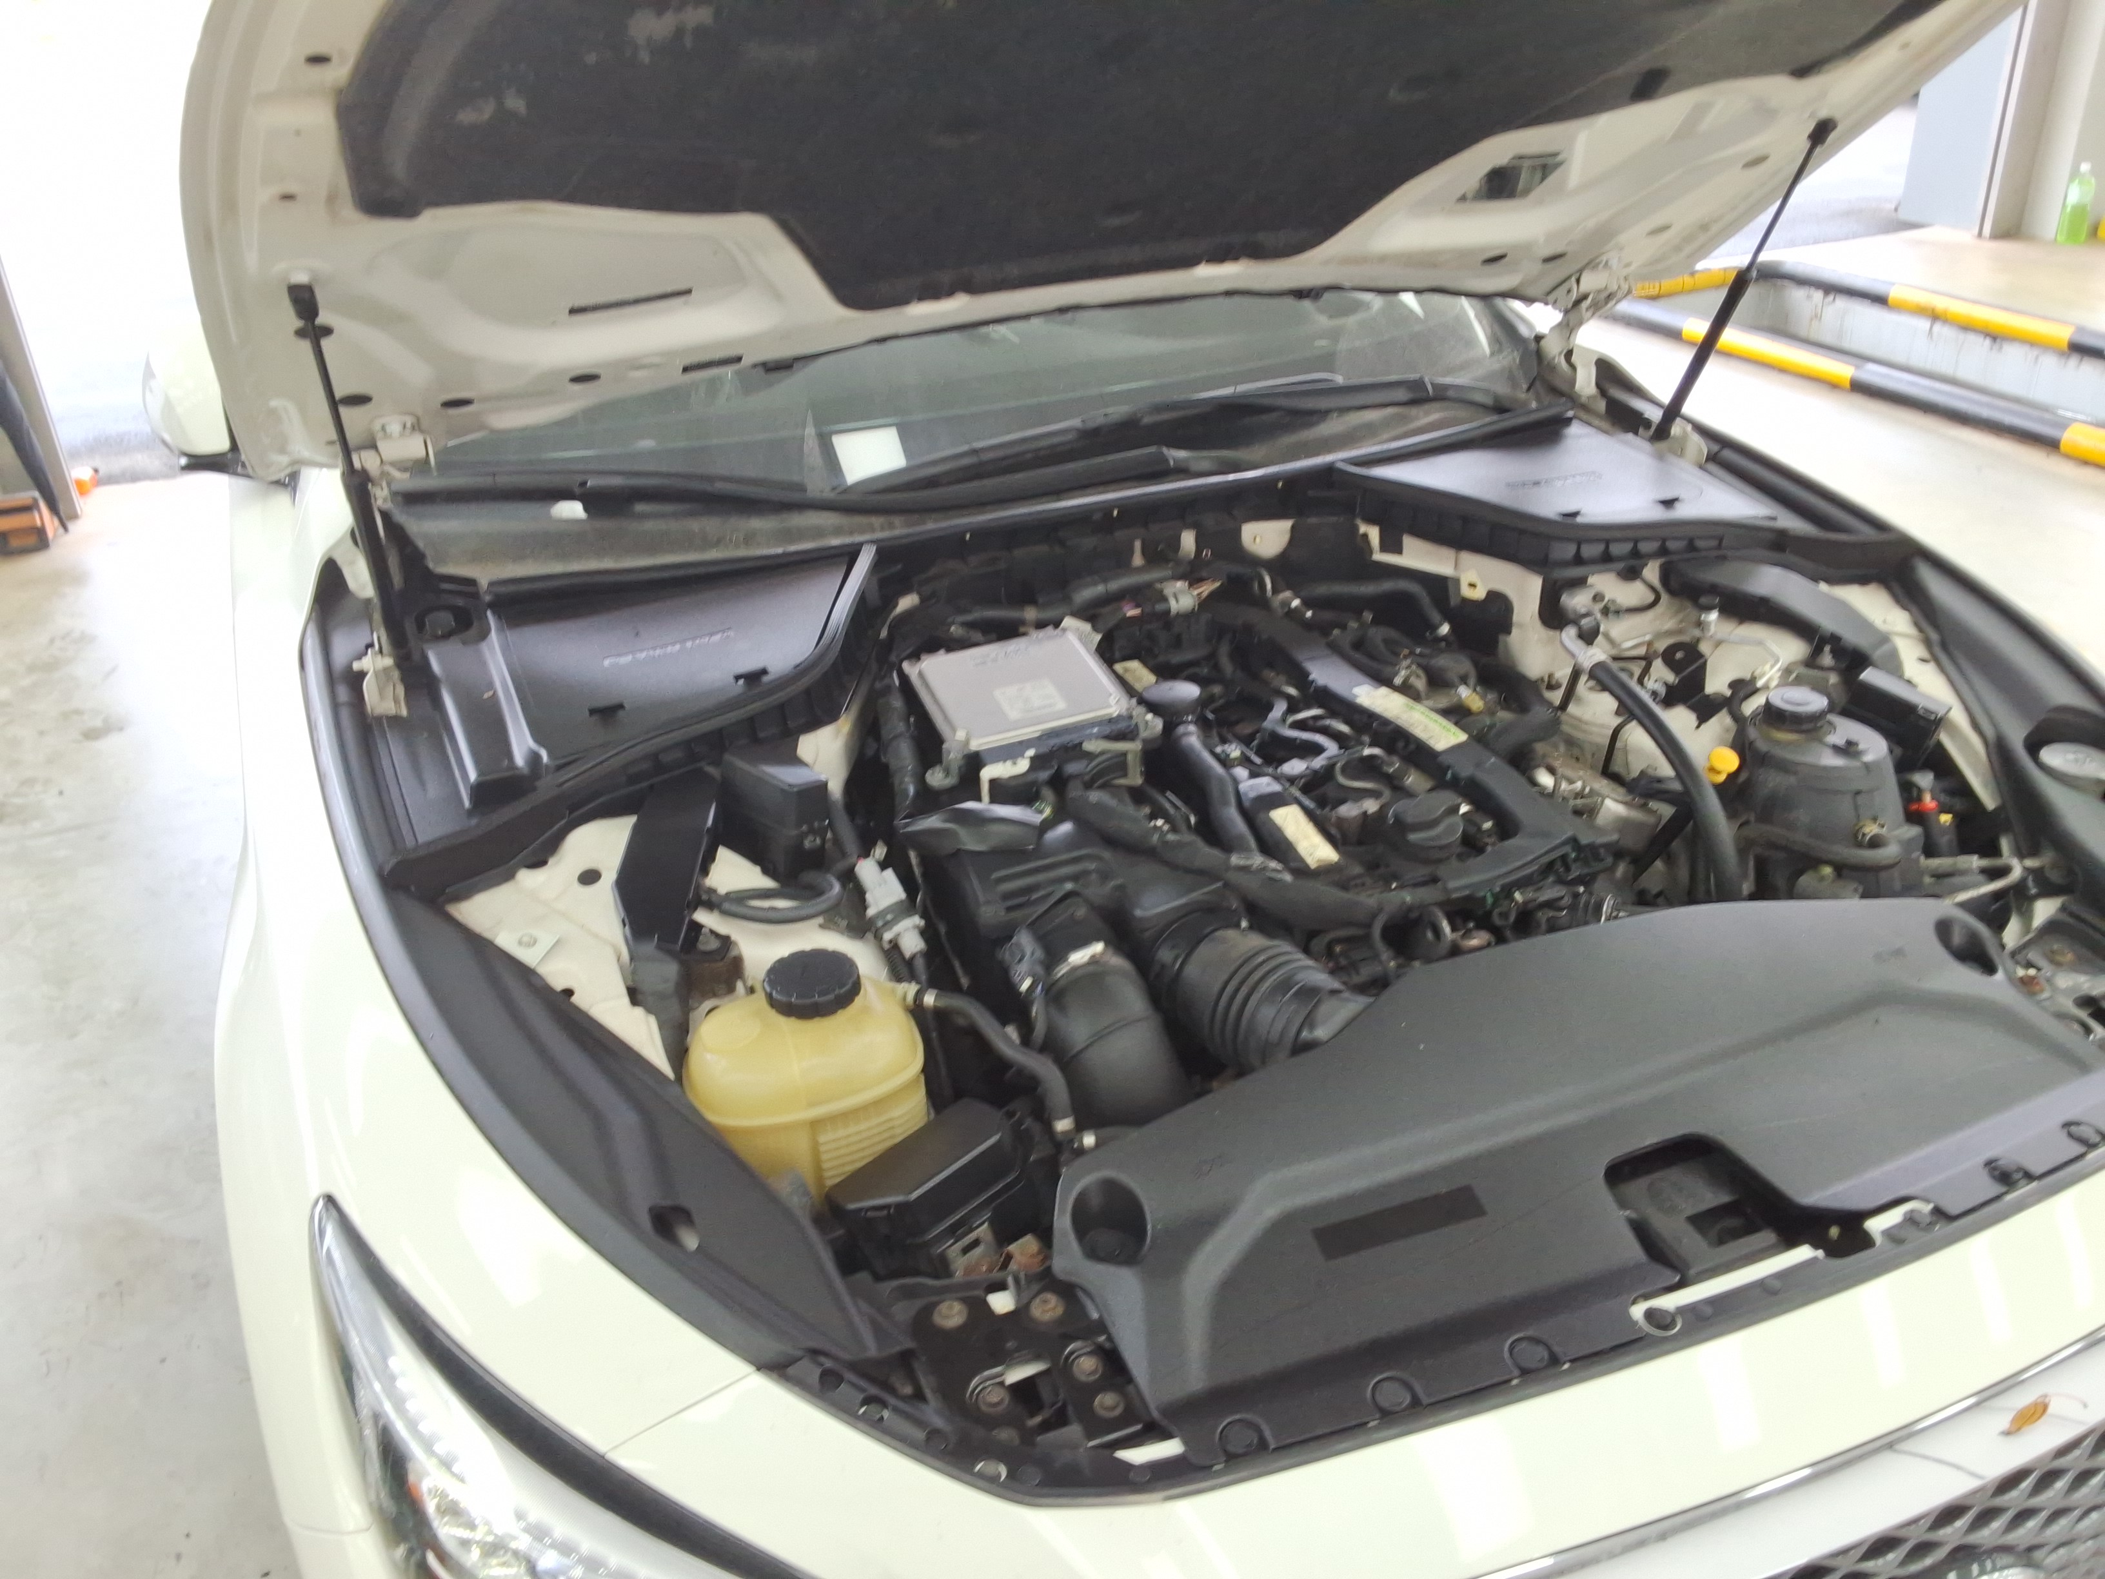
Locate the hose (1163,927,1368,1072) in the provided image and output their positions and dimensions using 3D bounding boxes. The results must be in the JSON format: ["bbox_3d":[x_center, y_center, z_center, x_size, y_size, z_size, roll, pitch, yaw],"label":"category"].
[{"bbox_3d":[0.163,0.164,1.310,0.165,0.108,0.098,9,28,24],"label":"hose"}]

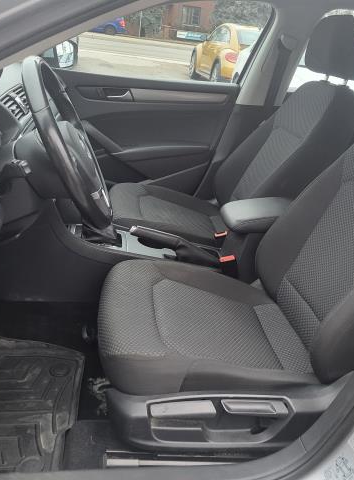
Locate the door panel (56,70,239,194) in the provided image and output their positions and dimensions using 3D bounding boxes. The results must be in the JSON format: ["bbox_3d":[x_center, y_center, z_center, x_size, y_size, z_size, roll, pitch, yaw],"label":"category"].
[{"bbox_3d":[-0.186,-0.418,2.169,0.920,0.620,0.130,2,22,-9],"label":"door panel"}]

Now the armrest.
[{"bbox_3d":[0.288,-0.090,1.587,0.300,0.090,0.150,2,22,-9],"label":"armrest"}]

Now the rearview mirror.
[{"bbox_3d":[-0.525,-0.846,2.179,0.130,0.145,0.210,8,22,4],"label":"rearview mirror"}]

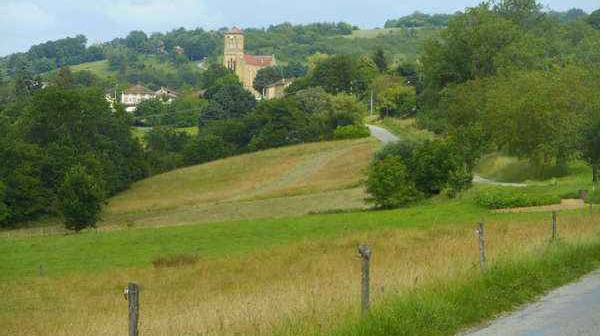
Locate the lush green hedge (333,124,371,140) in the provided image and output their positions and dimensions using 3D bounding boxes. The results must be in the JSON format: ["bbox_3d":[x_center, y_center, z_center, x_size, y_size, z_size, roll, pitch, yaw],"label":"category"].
[{"bbox_3d":[8.870,-6.290,400.000,6.200,2.600,2.800,0,0,0],"label":"lush green hedge"}]

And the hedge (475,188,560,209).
[{"bbox_3d":[14.050,1.970,150.000,5.400,1.350,1.800,0,0,-15],"label":"hedge"}]

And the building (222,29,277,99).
[{"bbox_3d":[-18.480,-38.430,850.000,10.000,25.500,28.000,0,0,20],"label":"building"}]

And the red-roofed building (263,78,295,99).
[{"bbox_3d":[-6.970,-27.040,790.000,9.000,7.500,10.000,0,0,25],"label":"red-roofed building"}]

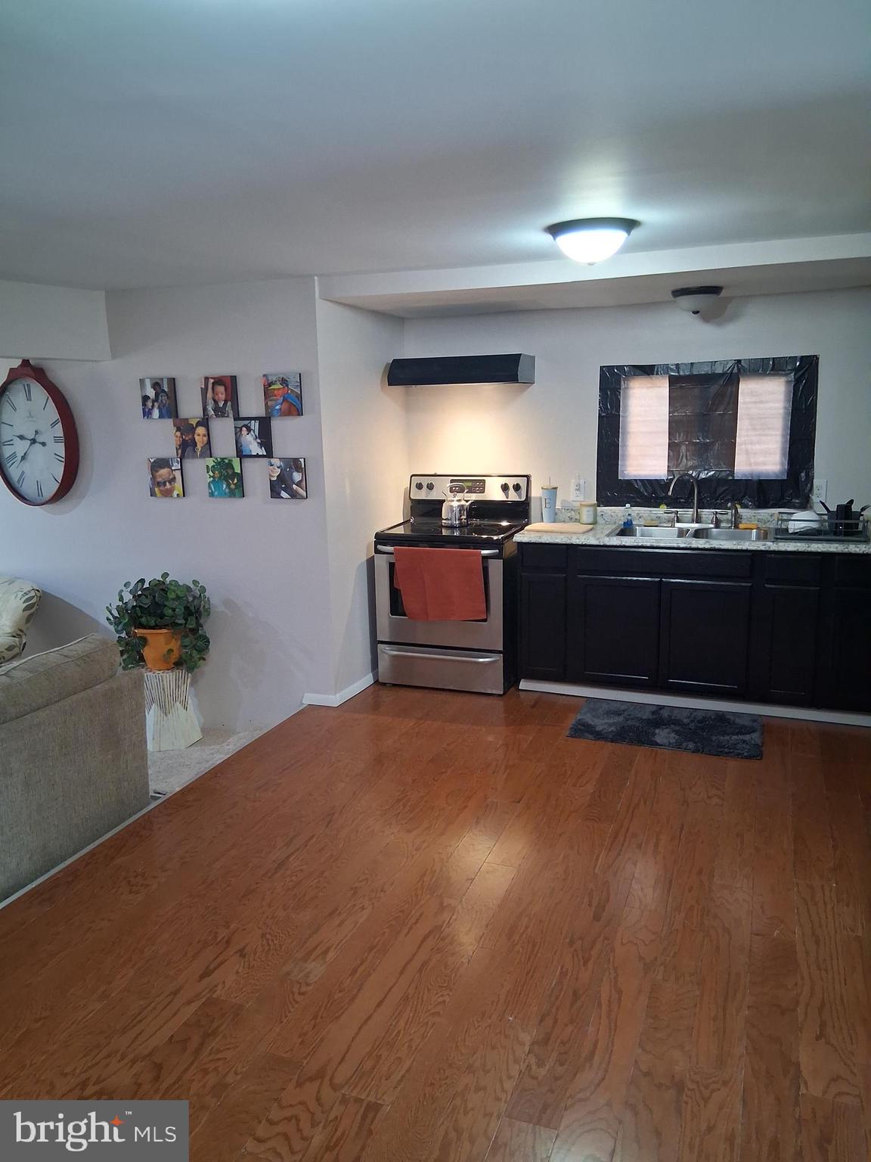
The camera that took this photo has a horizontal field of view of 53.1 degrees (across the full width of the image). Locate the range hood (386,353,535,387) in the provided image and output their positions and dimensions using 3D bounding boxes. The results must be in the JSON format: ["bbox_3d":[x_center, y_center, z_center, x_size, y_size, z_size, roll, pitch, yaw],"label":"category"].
[{"bbox_3d":[0.156,-1.223,5.108,0.777,0.165,0.420,3,12,20],"label":"range hood"}]

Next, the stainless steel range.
[{"bbox_3d":[0.121,-0.006,5.207,0.759,1.197,0.680,3,12,20],"label":"stainless steel range"}]

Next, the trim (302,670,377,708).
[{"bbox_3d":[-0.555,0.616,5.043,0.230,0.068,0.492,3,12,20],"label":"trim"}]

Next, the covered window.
[{"bbox_3d":[1.489,-0.811,4.892,1.166,0.818,0.030,3,12,20],"label":"covered window"}]

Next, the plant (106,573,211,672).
[{"bbox_3d":[-1.509,0.230,4.749,0.560,0.490,0.520,3,12,20],"label":"plant"}]

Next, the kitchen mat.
[{"bbox_3d":[1.169,0.727,4.416,0.910,0.020,0.581,3,12,20],"label":"kitchen mat"}]

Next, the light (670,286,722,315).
[{"bbox_3d":[1.309,-1.395,4.367,0.256,0.121,0.256,3,12,20],"label":"light"}]

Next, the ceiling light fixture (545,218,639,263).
[{"bbox_3d":[0.595,-1.262,3.294,0.352,0.133,0.352,3,12,20],"label":"ceiling light fixture"}]

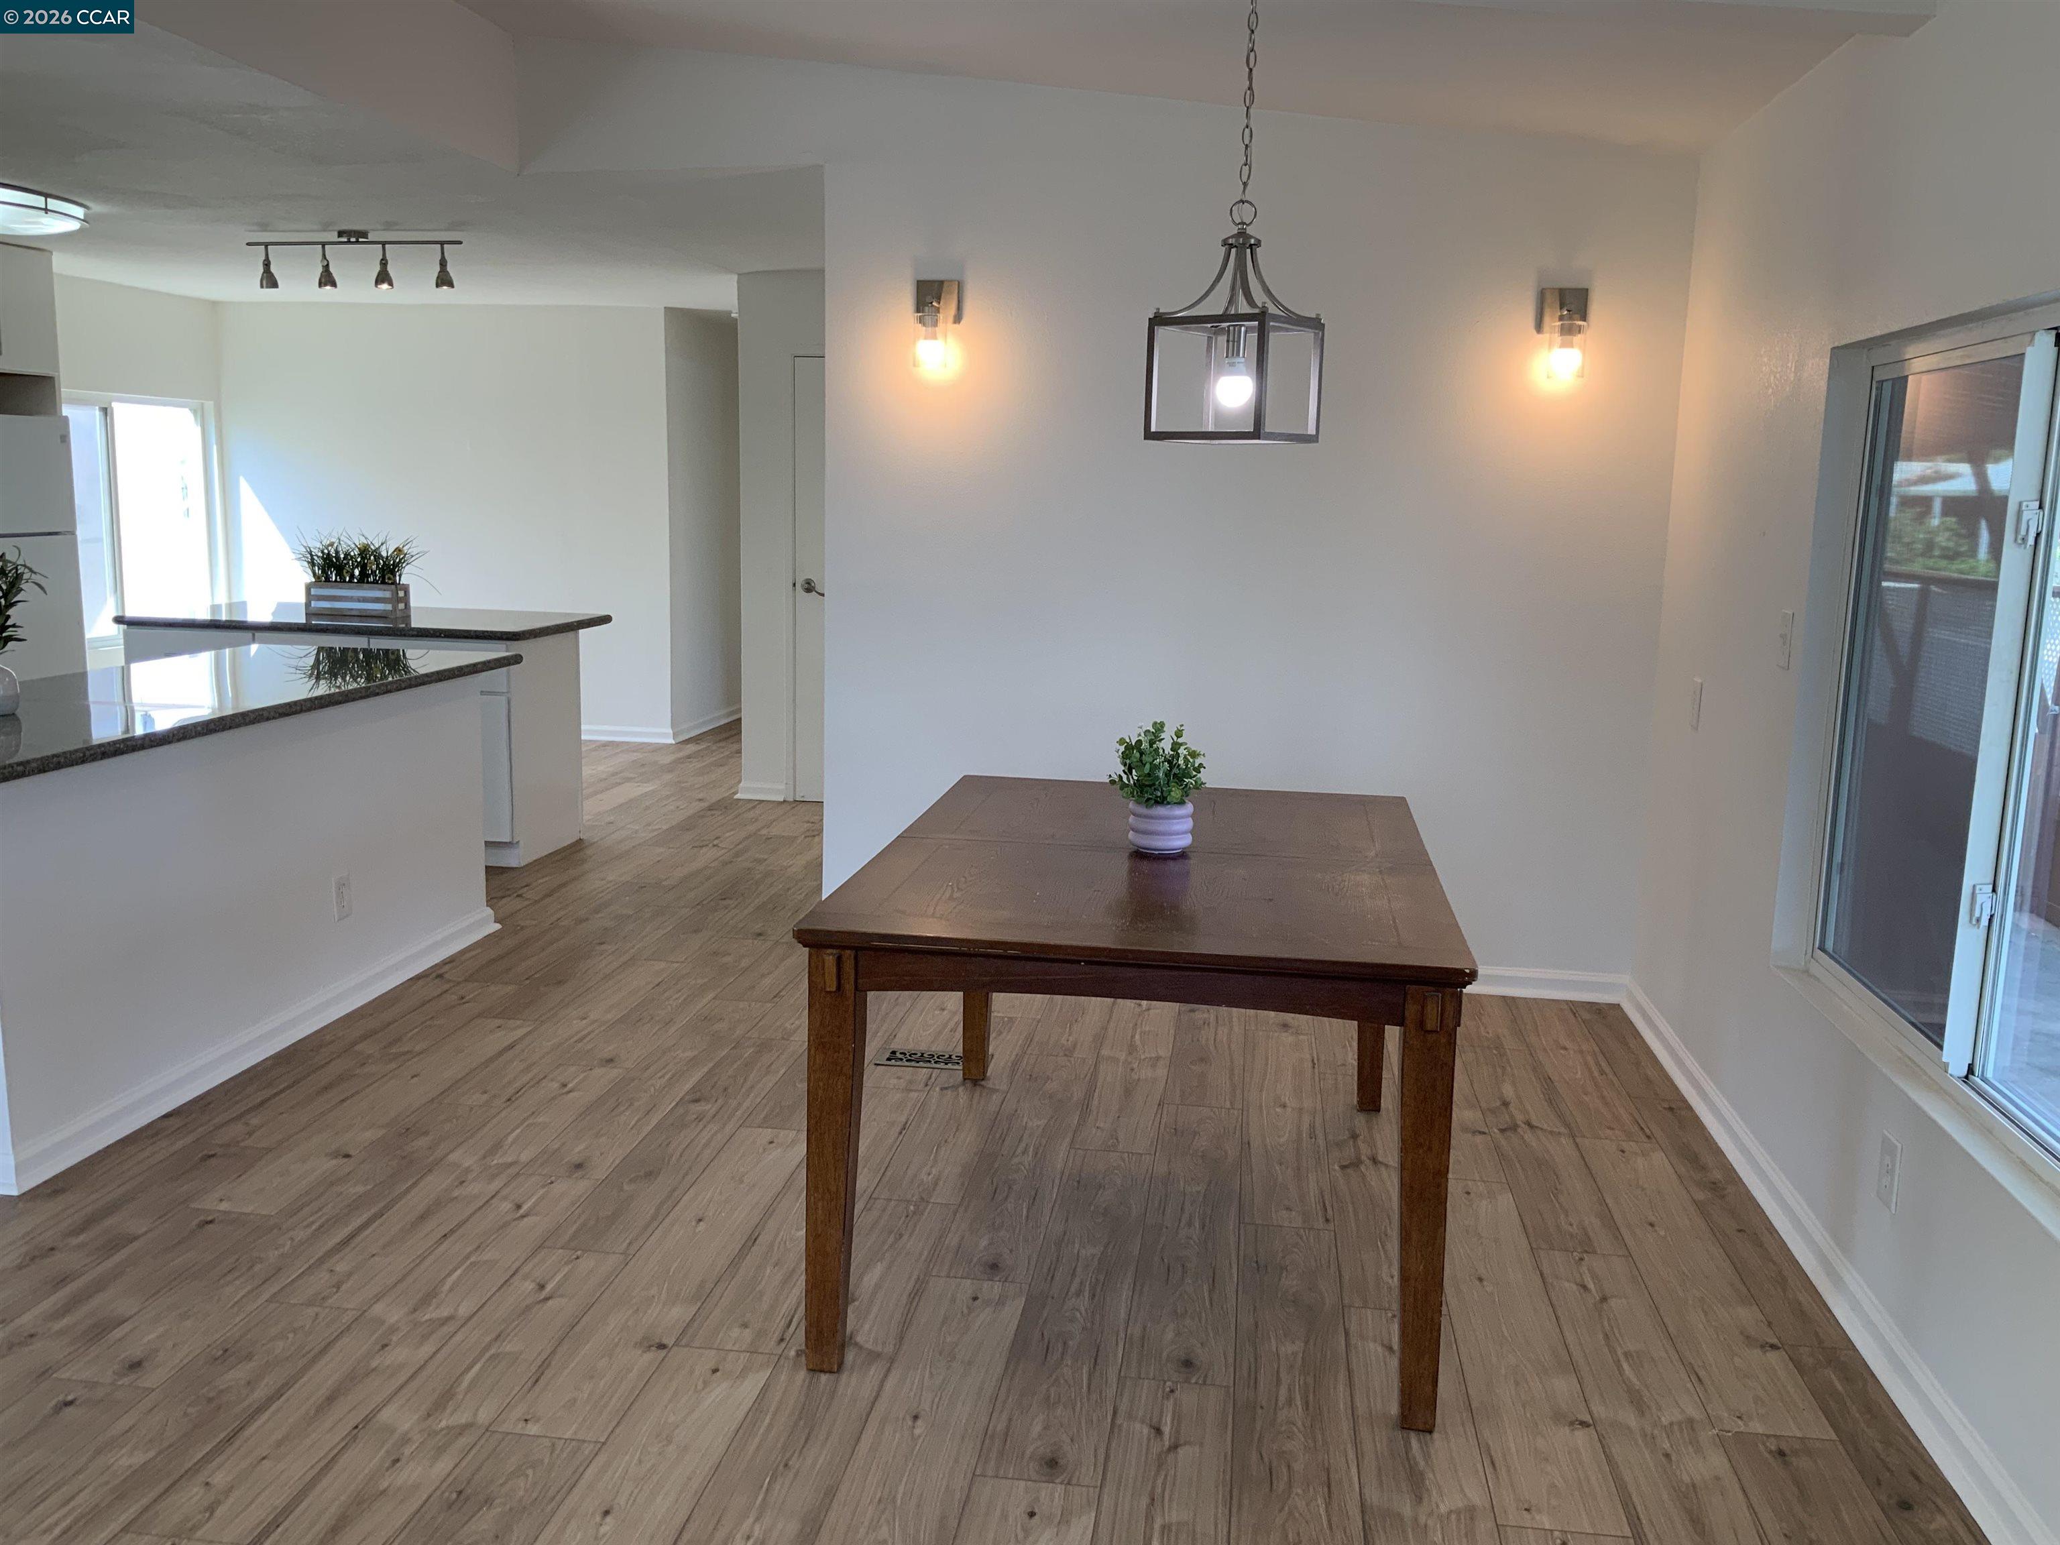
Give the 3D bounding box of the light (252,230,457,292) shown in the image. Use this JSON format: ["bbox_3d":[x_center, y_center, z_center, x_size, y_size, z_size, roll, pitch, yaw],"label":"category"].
[{"bbox_3d":[-2.659,-2.015,6.798,0.890,0.218,0.100,3,9,8],"label":"light"}]

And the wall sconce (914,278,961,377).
[{"bbox_3d":[-0.278,-1.312,5.050,0.124,0.263,0.160,3,9,8],"label":"wall sconce"}]

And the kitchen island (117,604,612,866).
[{"bbox_3d":[-2.682,-0.149,6.914,1.570,0.880,0.640,3,9,8],"label":"kitchen island"}]

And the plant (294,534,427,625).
[{"bbox_3d":[-2.518,-0.732,6.492,0.480,0.345,0.200,3,9,8],"label":"plant"}]

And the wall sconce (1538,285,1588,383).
[{"bbox_3d":[1.494,-1.225,4.816,0.124,0.253,0.160,3,9,8],"label":"wall sconce"}]

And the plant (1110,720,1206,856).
[{"bbox_3d":[0.257,0.025,3.438,0.182,0.261,0.178,3,9,8],"label":"plant"}]

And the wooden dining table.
[{"bbox_3d":[0.249,0.531,3.520,1.074,0.765,1.566,3,9,8],"label":"wooden dining table"}]

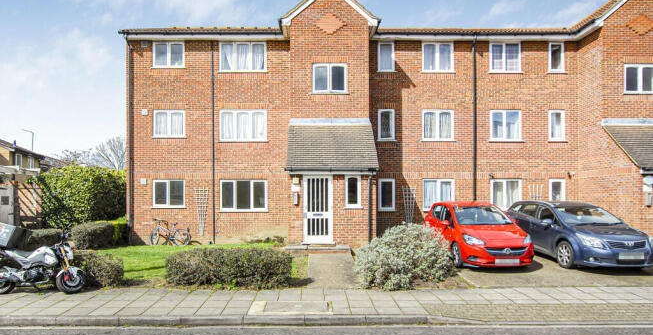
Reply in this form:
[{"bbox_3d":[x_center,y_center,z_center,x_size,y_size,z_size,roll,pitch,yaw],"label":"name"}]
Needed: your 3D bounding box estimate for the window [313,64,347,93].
[{"bbox_3d":[0.124,-2.999,13.531,1.175,1.026,0.120,0,0,-1],"label":"window"}]

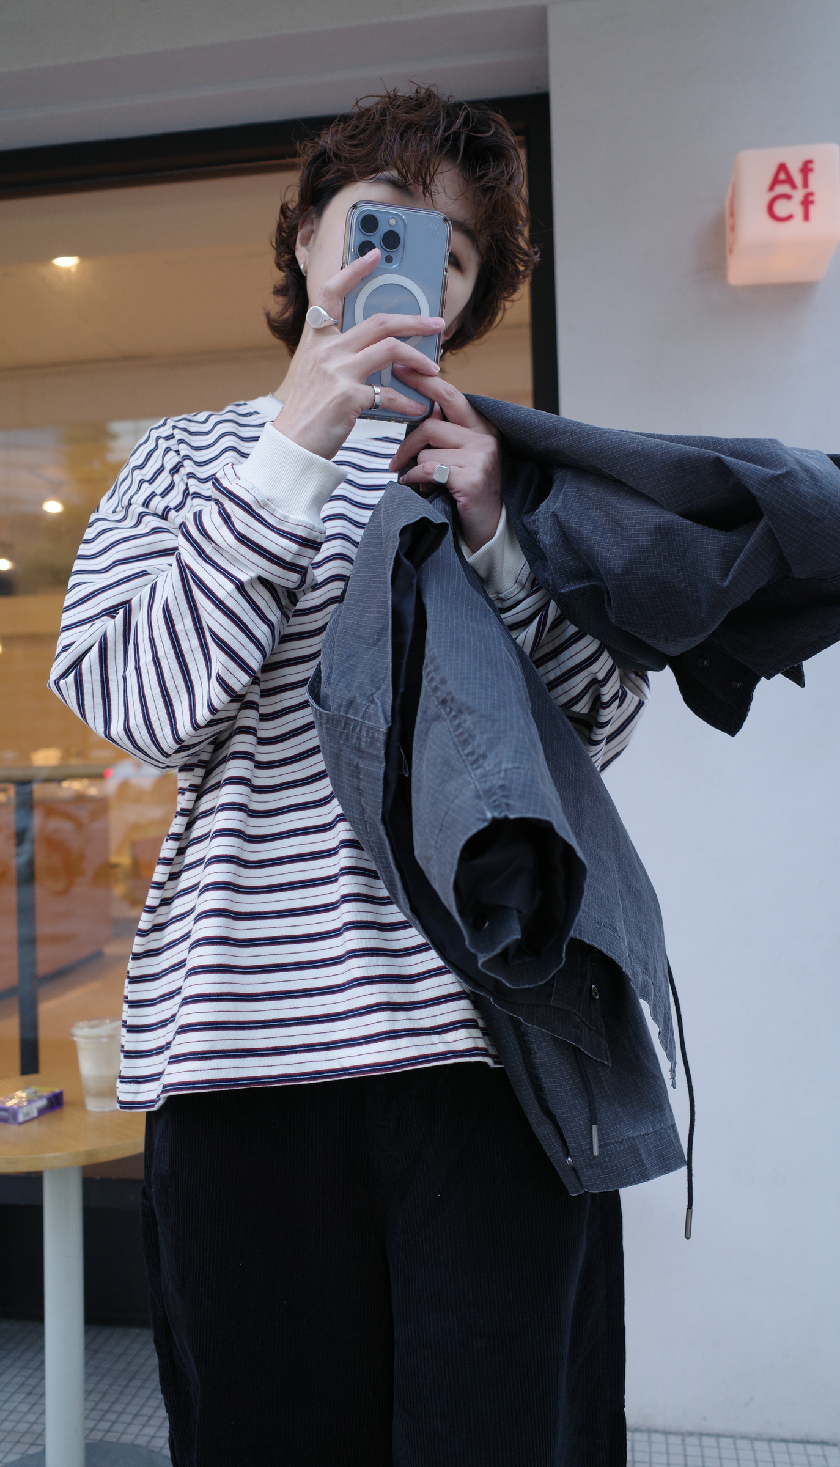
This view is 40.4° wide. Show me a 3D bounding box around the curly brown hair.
[{"bbox_3d":[-0.015,-0.466,1.030,0.240,0.235,0.250,16,-1,-19],"label":"curly brown hair"}]

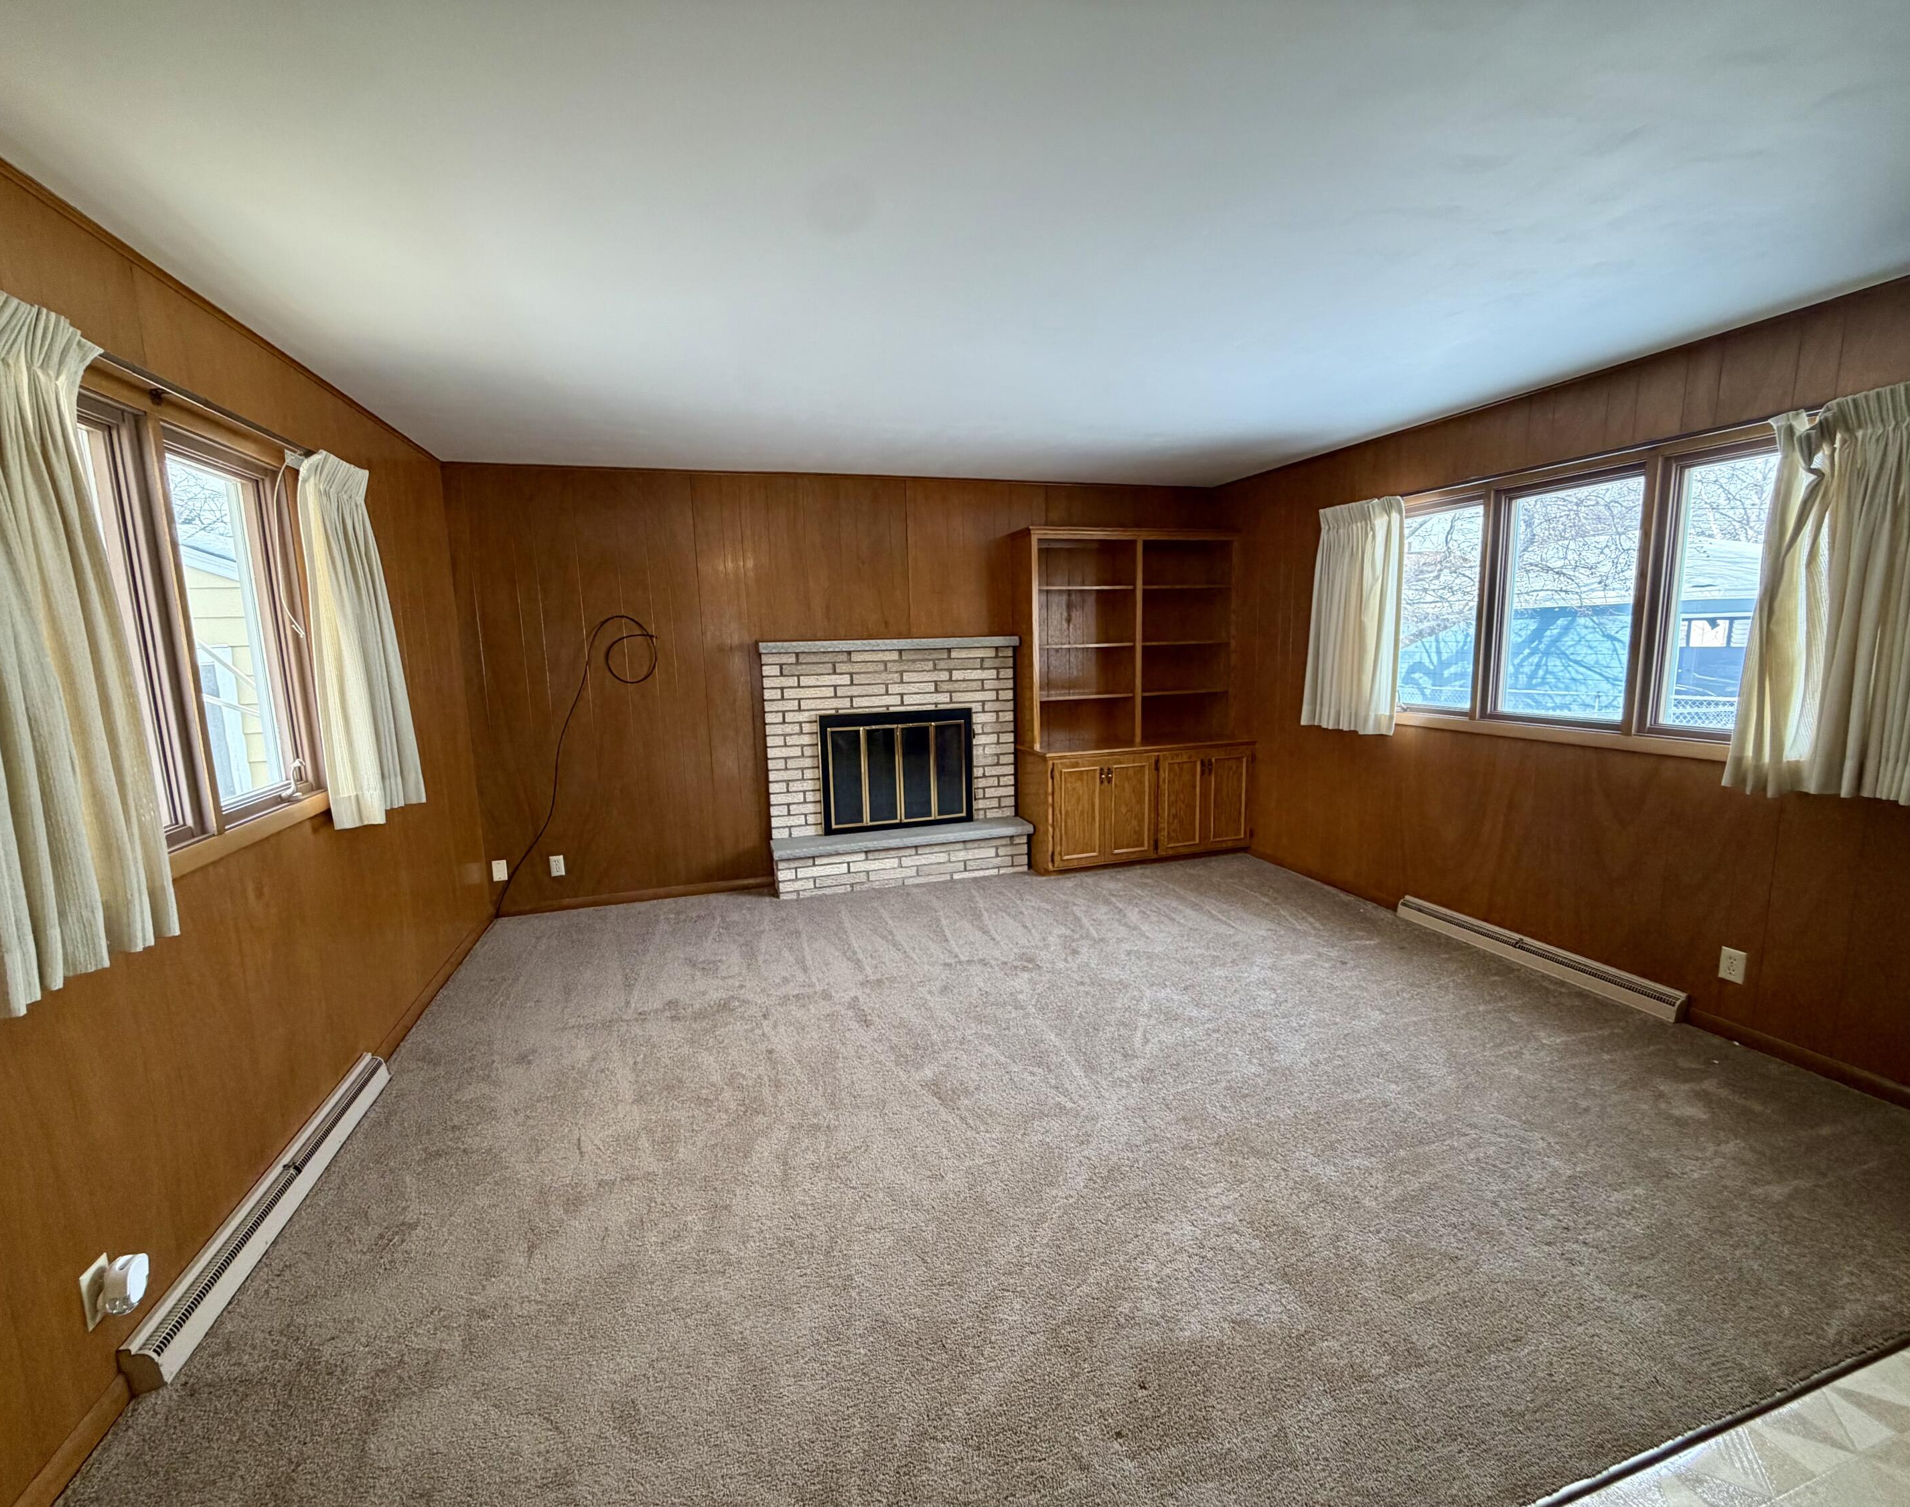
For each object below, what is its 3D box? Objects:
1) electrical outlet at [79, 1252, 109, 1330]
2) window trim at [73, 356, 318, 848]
[{"bbox_3d":[-1.680,1.050,1.588,0.010,0.114,0.070,-4,9,-17],"label":"electrical outlet"},{"bbox_3d":[-1.950,-0.306,2.034,0.110,1.130,1.320,-4,9,-17],"label":"window trim"}]

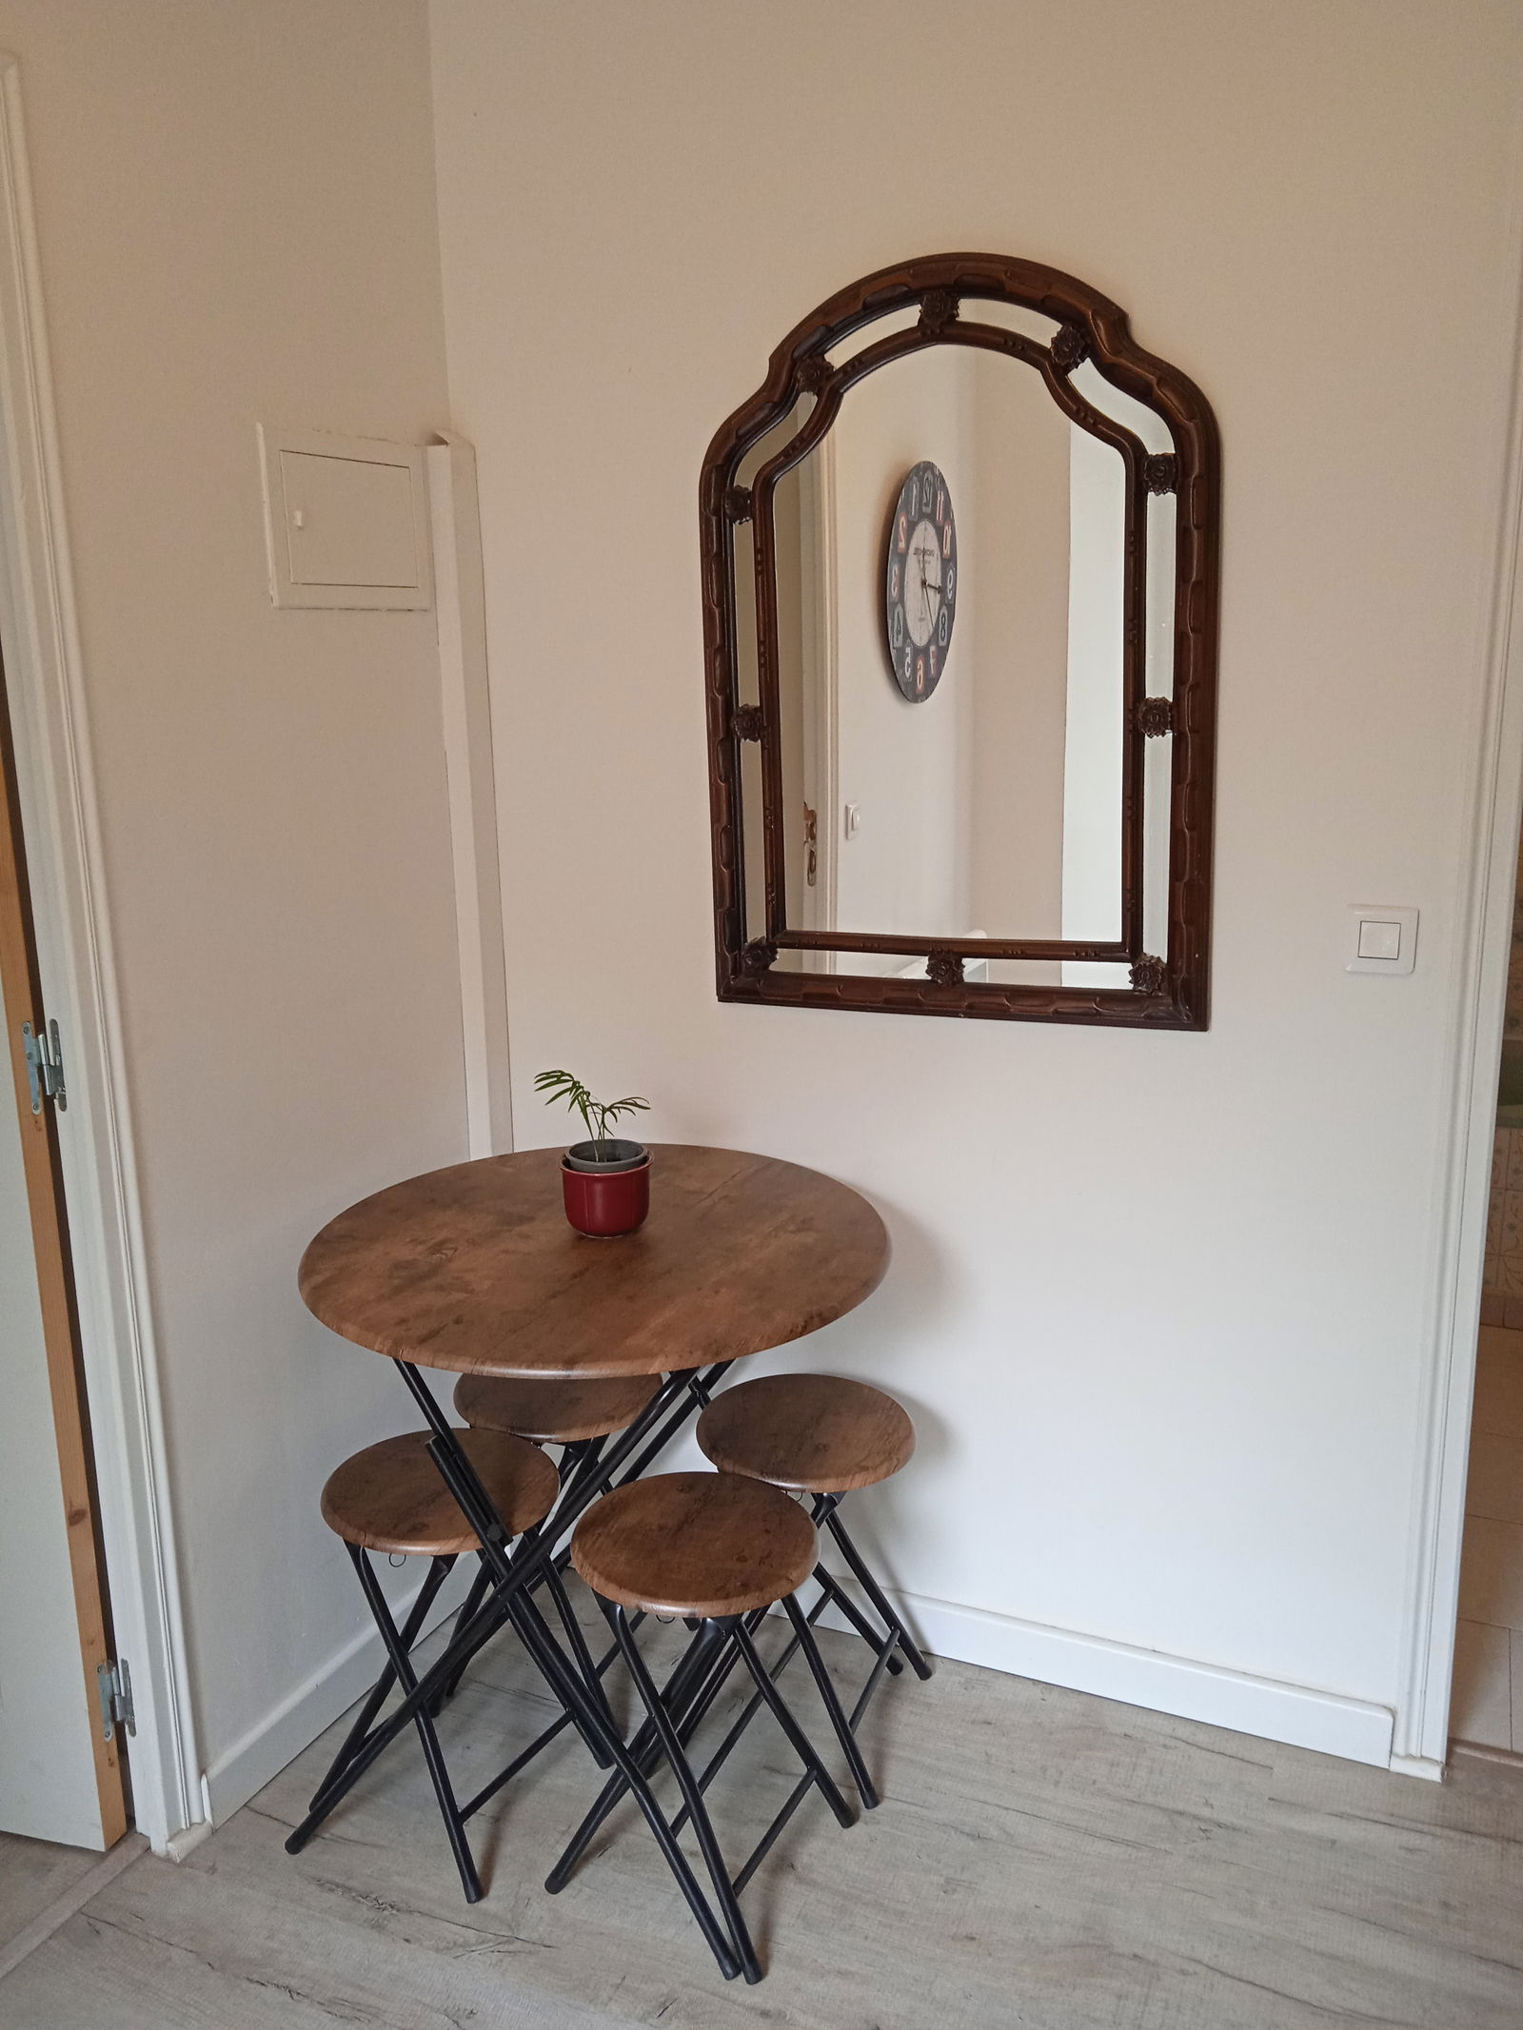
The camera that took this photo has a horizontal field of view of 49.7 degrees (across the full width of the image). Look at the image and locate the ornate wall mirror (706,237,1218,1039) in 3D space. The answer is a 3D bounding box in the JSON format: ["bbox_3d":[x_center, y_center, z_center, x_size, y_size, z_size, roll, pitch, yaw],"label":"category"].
[{"bbox_3d":[0.238,-0.476,2.168,0.708,0.981,0.040,4,13,25],"label":"ornate wall mirror"}]

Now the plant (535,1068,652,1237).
[{"bbox_3d":[-0.213,0.172,2.109,0.149,0.212,0.135,-2,13,-6],"label":"plant"}]

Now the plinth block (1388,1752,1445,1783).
[{"bbox_3d":[0.866,0.993,2.171,0.067,0.021,0.017,5,14,25],"label":"plinth block"}]

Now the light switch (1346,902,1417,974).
[{"bbox_3d":[0.762,-0.091,2.018,0.082,0.083,0.011,5,14,25],"label":"light switch"}]

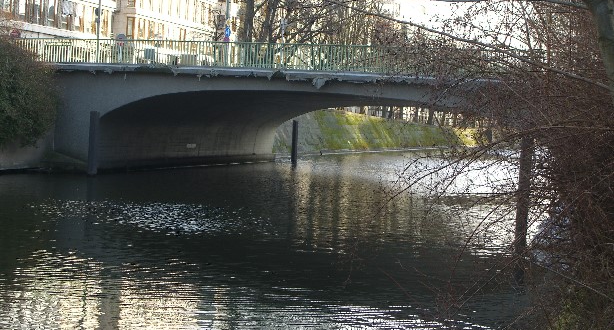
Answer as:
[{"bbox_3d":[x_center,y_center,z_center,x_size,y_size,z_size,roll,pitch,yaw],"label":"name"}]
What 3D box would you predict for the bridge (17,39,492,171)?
[{"bbox_3d":[1.017,-2.314,71.306,22.586,5.750,24.500,3,2,12],"label":"bridge"}]

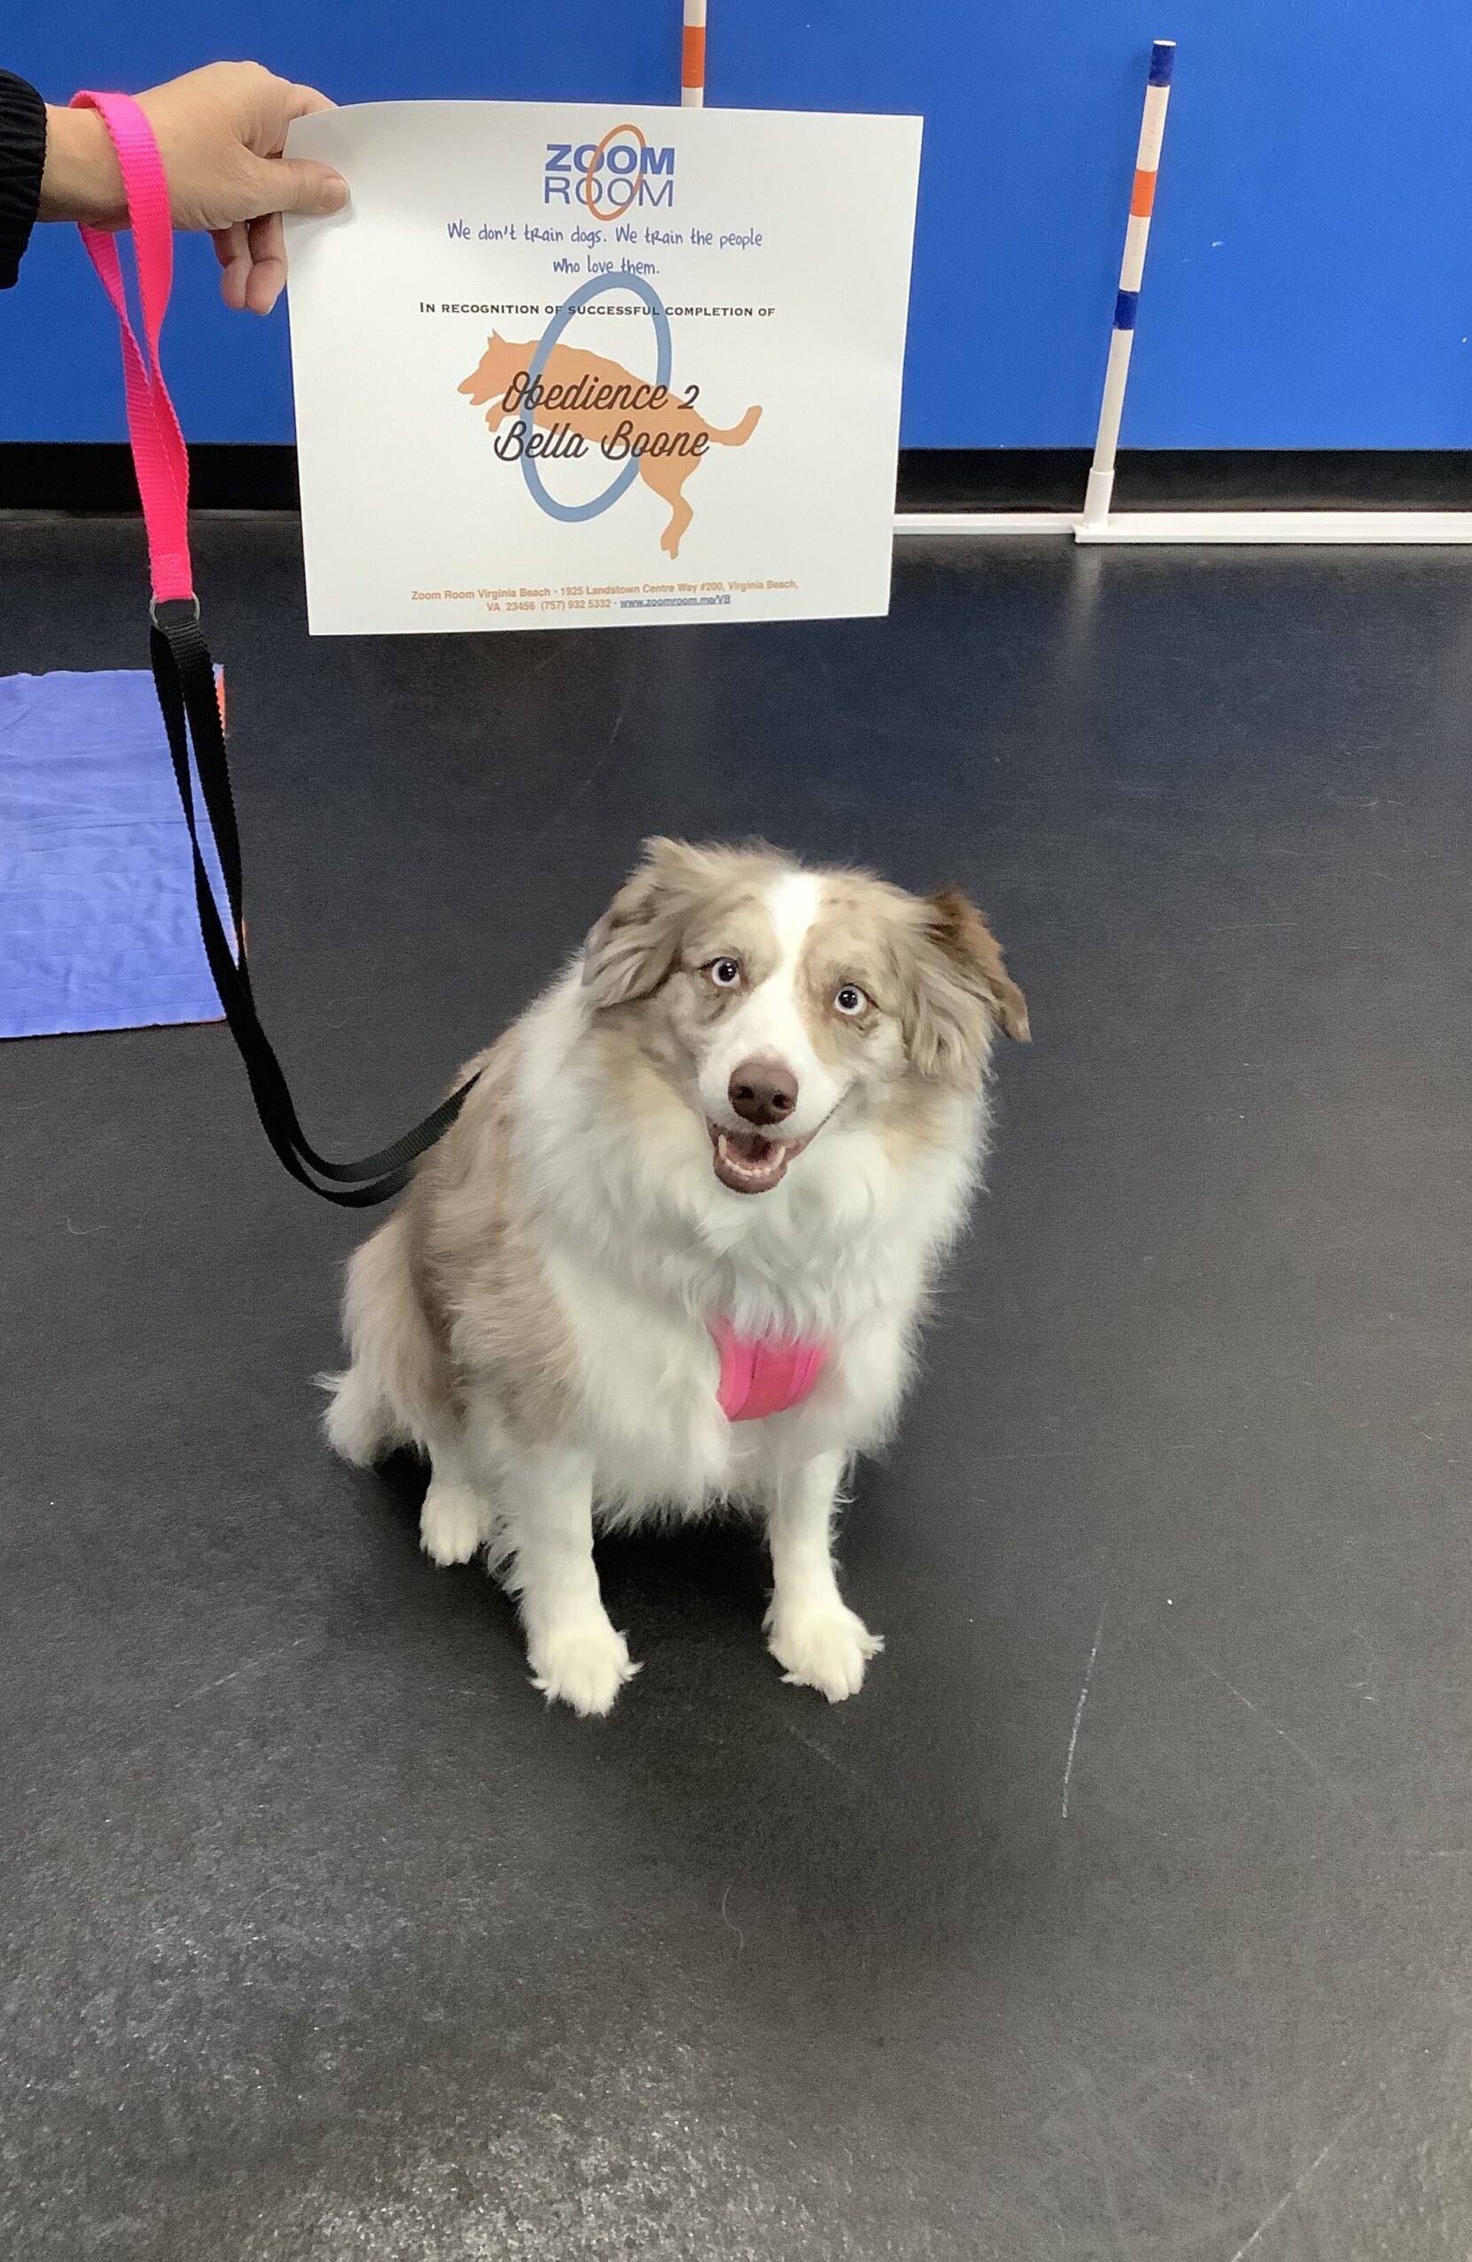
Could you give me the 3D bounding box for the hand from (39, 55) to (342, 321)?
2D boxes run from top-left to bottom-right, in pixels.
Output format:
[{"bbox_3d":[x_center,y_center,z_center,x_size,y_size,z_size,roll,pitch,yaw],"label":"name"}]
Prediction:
[{"bbox_3d":[-0.237,-0.411,0.885,0.128,0.100,0.085,-5,35,-12],"label":"hand"}]

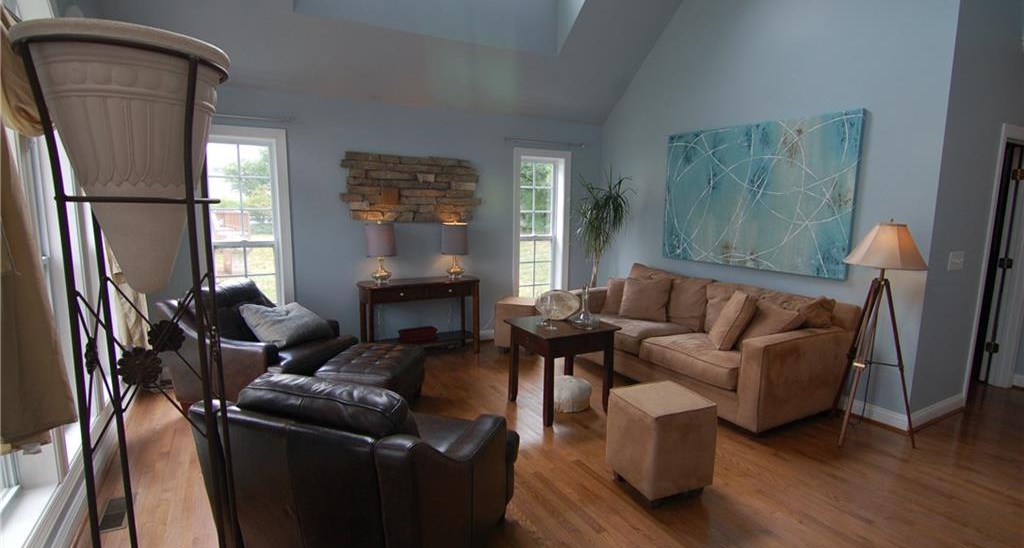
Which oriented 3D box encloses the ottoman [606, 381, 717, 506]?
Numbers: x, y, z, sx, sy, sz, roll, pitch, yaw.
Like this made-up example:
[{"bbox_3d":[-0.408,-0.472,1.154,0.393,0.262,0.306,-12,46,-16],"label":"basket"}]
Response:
[{"bbox_3d":[0.807,0.897,2.634,0.405,0.480,0.390,-3,9,-22],"label":"ottoman"}]

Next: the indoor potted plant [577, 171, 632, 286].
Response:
[{"bbox_3d":[0.938,-0.199,5.432,0.623,1.892,0.623,-4,10,-31],"label":"indoor potted plant"}]

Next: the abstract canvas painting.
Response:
[{"bbox_3d":[2.000,-0.657,4.146,0.049,1.216,1.701,-4,10,-31],"label":"abstract canvas painting"}]

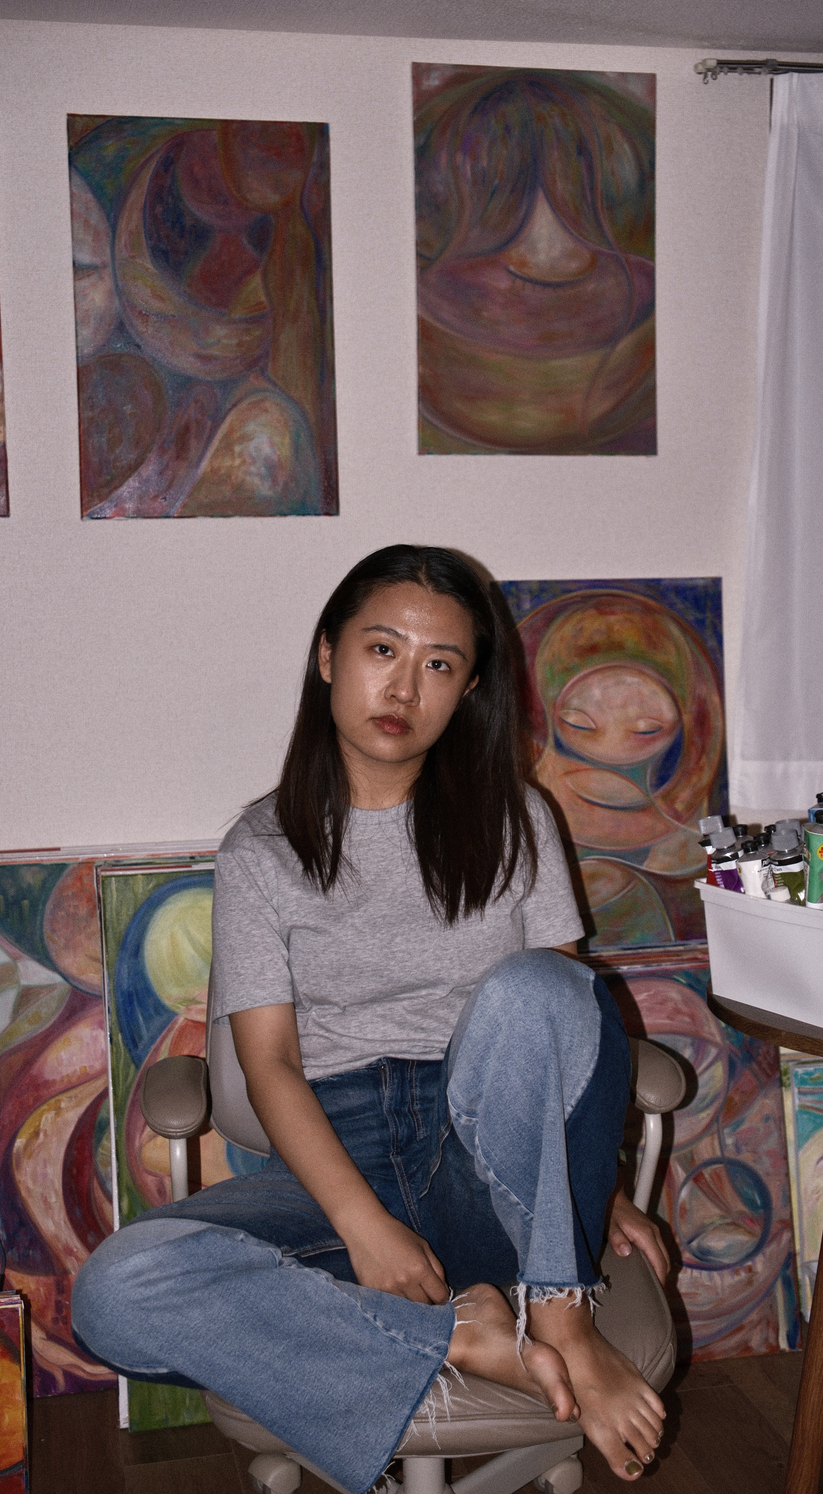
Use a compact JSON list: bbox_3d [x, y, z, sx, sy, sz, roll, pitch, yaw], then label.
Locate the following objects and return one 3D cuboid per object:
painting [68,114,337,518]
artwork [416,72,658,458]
[{"bbox_3d":[-0.319,-0.660,2.705,0.399,0.606,0.025,-2,5,-11],"label":"painting"},{"bbox_3d":[0.200,-0.773,2.797,0.399,0.606,0.025,-2,5,-11],"label":"artwork"}]

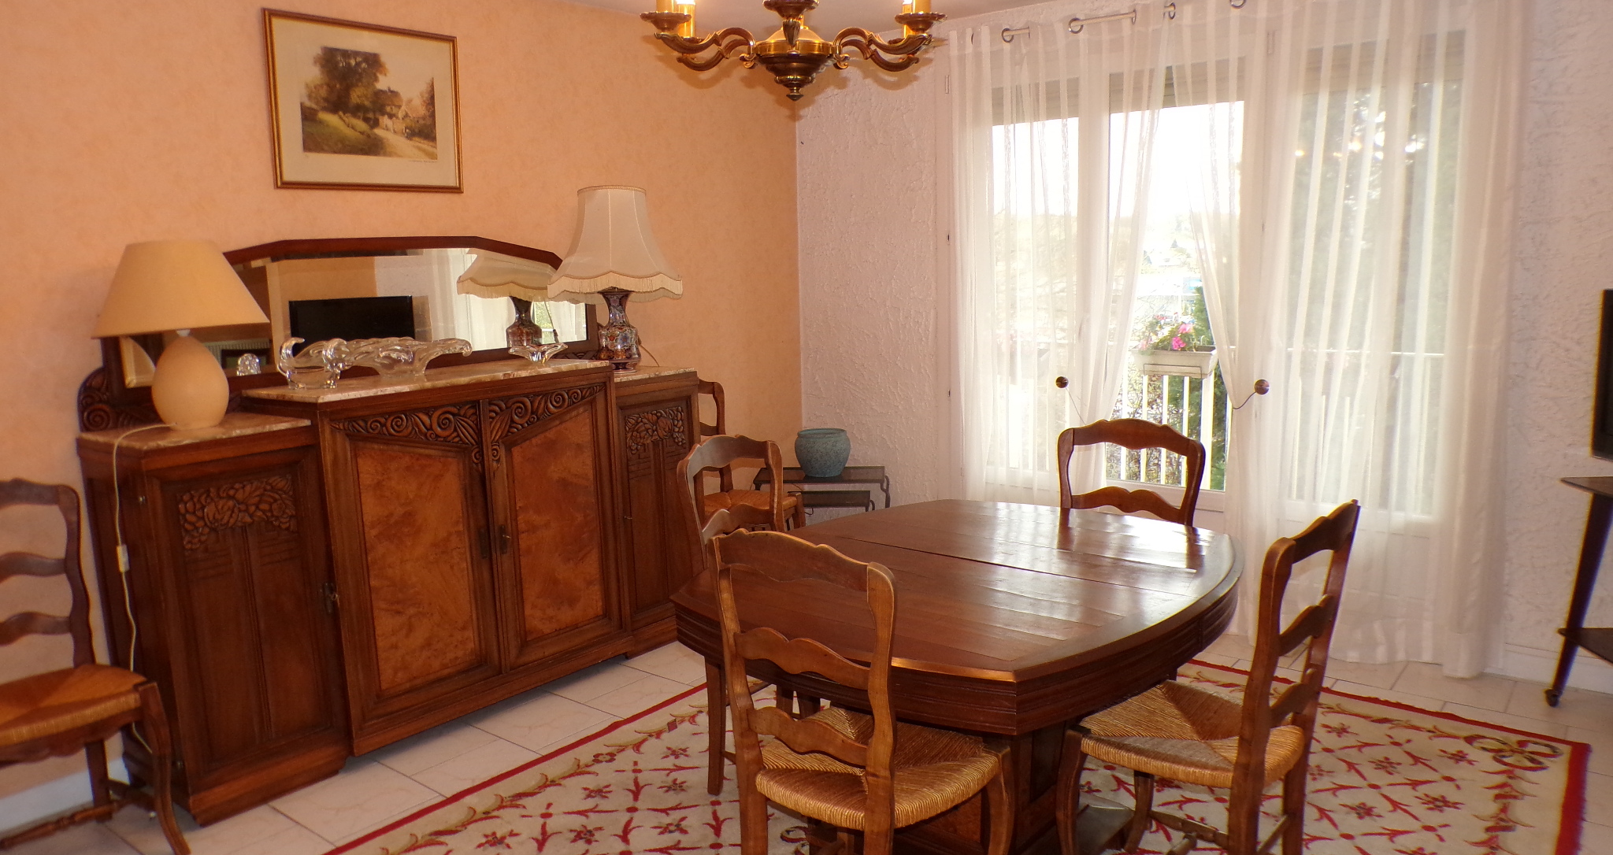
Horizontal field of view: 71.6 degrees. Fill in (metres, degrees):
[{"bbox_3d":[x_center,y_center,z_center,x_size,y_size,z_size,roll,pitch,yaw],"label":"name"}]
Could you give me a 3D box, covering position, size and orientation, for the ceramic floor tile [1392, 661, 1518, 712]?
[{"bbox_3d":[2.205,0.884,3.802,0.333,0.010,0.333,6,12,39],"label":"ceramic floor tile"}]

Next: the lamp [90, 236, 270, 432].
[{"bbox_3d":[-1.790,-0.260,3.204,0.445,0.515,0.445,6,12,39],"label":"lamp"}]

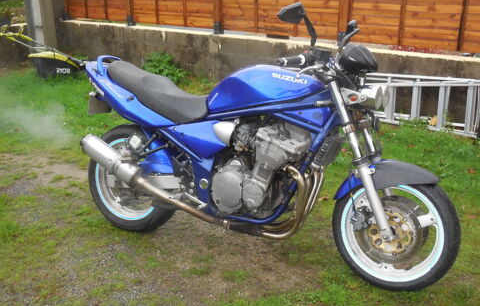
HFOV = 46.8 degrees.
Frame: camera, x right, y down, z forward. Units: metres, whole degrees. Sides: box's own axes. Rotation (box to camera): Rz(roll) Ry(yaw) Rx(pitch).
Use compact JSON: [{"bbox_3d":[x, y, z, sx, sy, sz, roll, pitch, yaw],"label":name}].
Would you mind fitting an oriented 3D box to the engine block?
[{"bbox_3d":[0.138,0.077,2.783,0.465,0.505,0.430,8,7,24],"label":"engine block"}]

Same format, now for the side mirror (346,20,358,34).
[{"bbox_3d":[0.578,-0.650,2.860,0.045,0.080,0.130,5,6,-1],"label":"side mirror"}]

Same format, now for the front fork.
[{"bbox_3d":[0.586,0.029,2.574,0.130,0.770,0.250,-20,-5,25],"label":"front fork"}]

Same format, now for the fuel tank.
[{"bbox_3d":[0.114,-0.299,2.767,0.610,0.250,0.300,8,7,24],"label":"fuel tank"}]

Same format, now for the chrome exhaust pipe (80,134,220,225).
[{"bbox_3d":[-0.470,0.158,2.856,0.860,0.170,0.170,27,12,13],"label":"chrome exhaust pipe"}]

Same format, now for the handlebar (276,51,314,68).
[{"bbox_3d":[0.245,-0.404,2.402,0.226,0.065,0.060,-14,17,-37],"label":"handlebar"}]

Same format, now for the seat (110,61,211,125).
[{"bbox_3d":[-0.428,-0.330,3.014,0.660,0.280,0.270,8,7,24],"label":"seat"}]

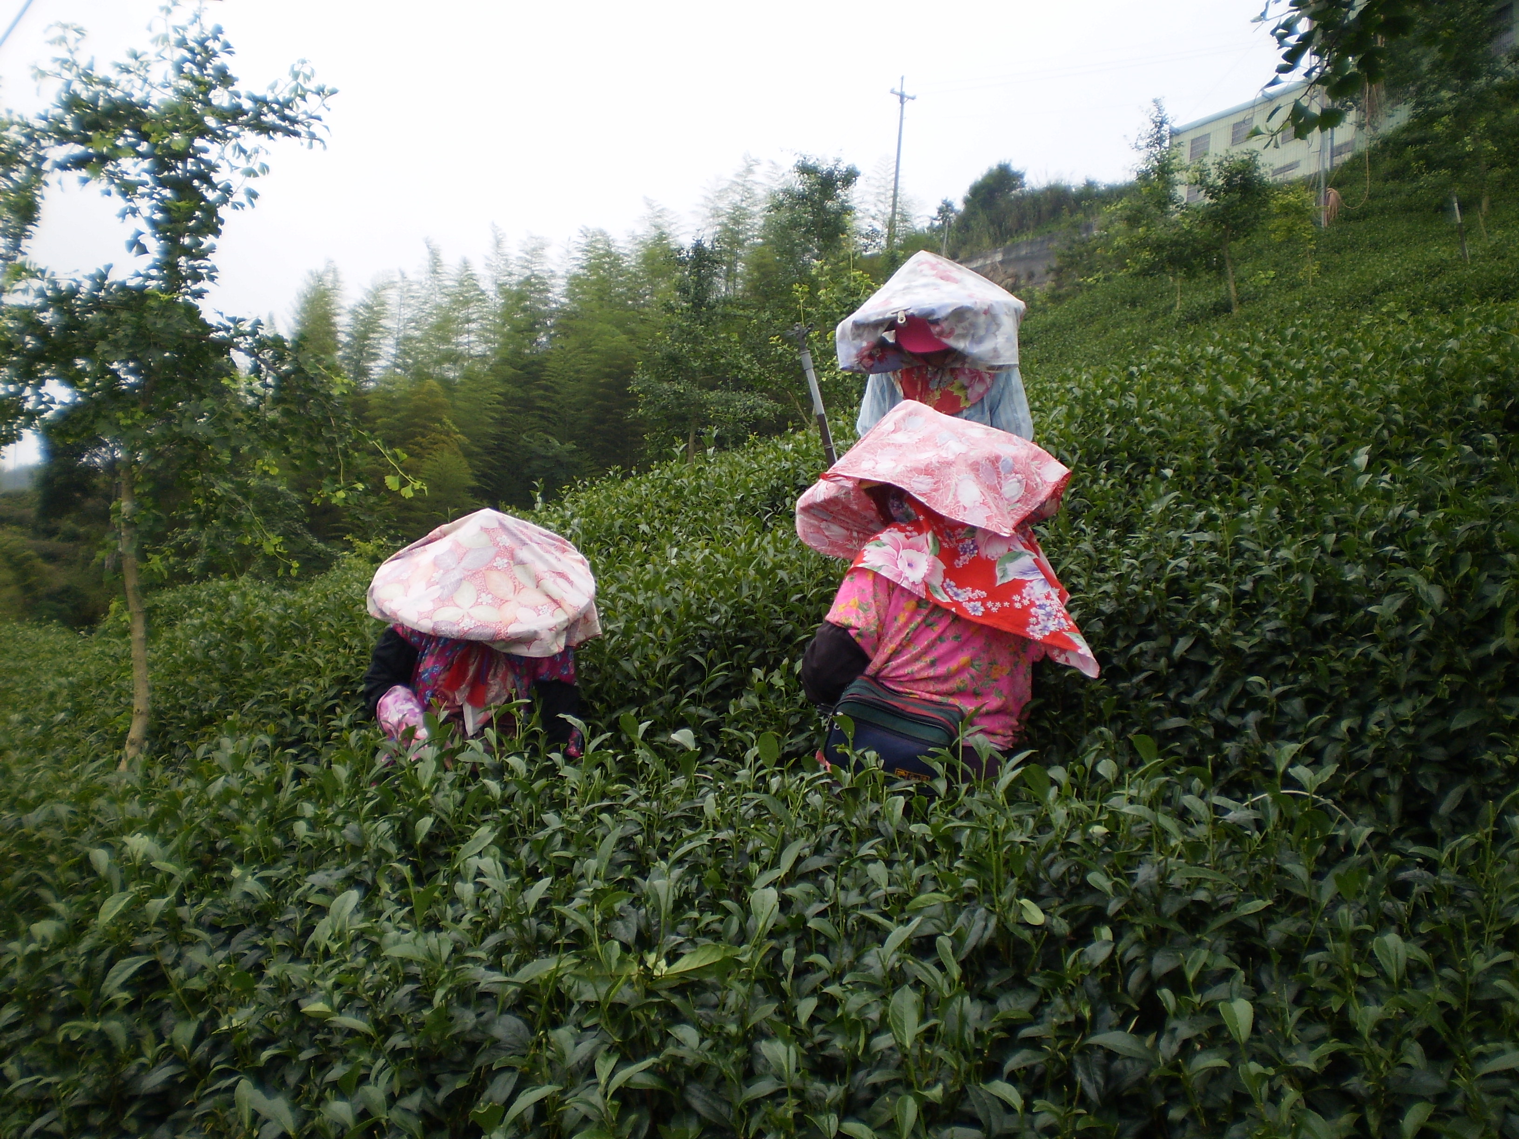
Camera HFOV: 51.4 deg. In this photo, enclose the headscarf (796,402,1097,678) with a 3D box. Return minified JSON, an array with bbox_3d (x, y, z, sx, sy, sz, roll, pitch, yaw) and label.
[{"bbox_3d":[0.334,-0.048,2.956,0.500,0.500,0.520,1,2,-37],"label":"headscarf"}]

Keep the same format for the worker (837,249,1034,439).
[{"bbox_3d":[0.419,-0.031,4.069,0.520,1.550,0.450,3,1,7],"label":"worker"}]

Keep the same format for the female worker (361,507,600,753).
[{"bbox_3d":[-0.628,0.578,3.417,0.540,1.400,0.520,2,1,-3],"label":"female worker"}]

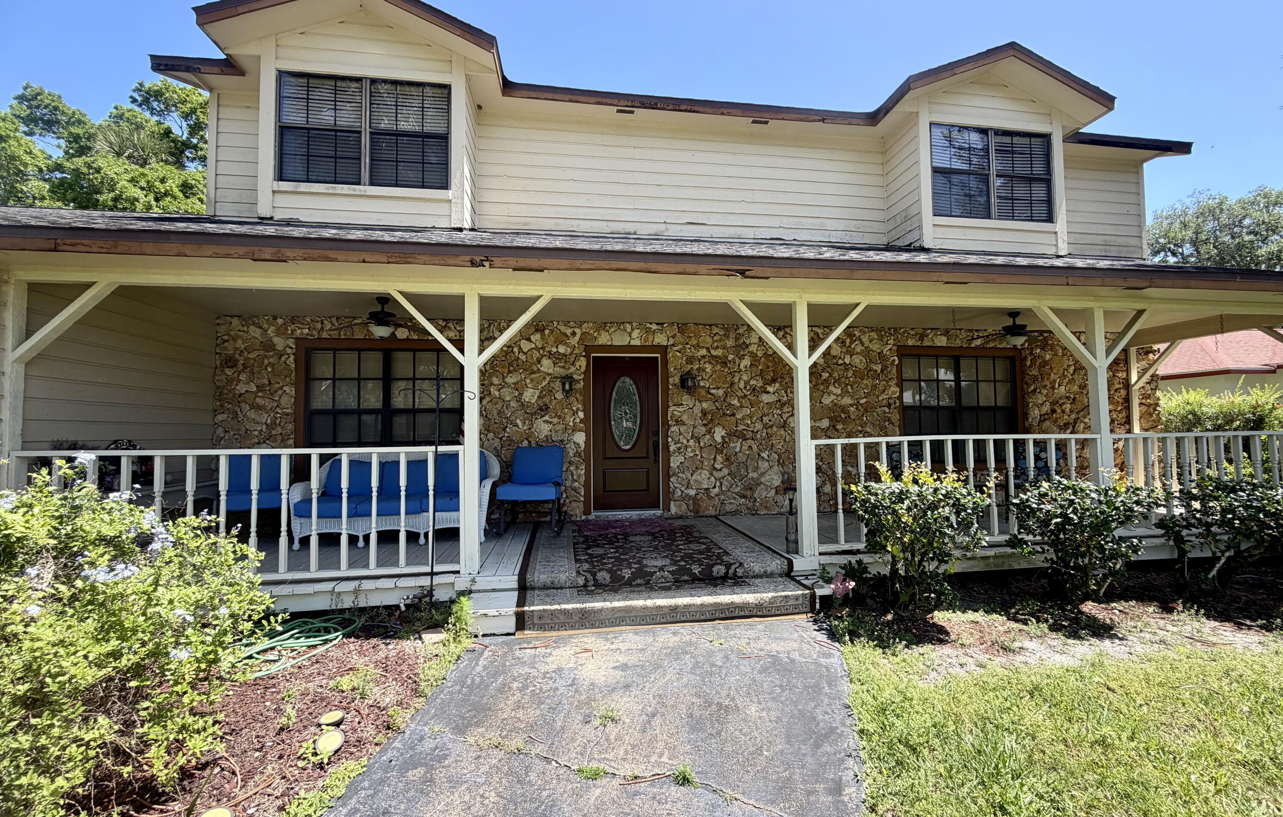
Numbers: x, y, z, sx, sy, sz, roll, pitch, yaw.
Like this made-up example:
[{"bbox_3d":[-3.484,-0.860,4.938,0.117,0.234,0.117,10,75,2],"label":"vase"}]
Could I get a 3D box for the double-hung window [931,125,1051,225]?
[{"bbox_3d":[4.773,-3.190,7.088,1.810,1.270,0.110,0,-3,-9],"label":"double-hung window"}]

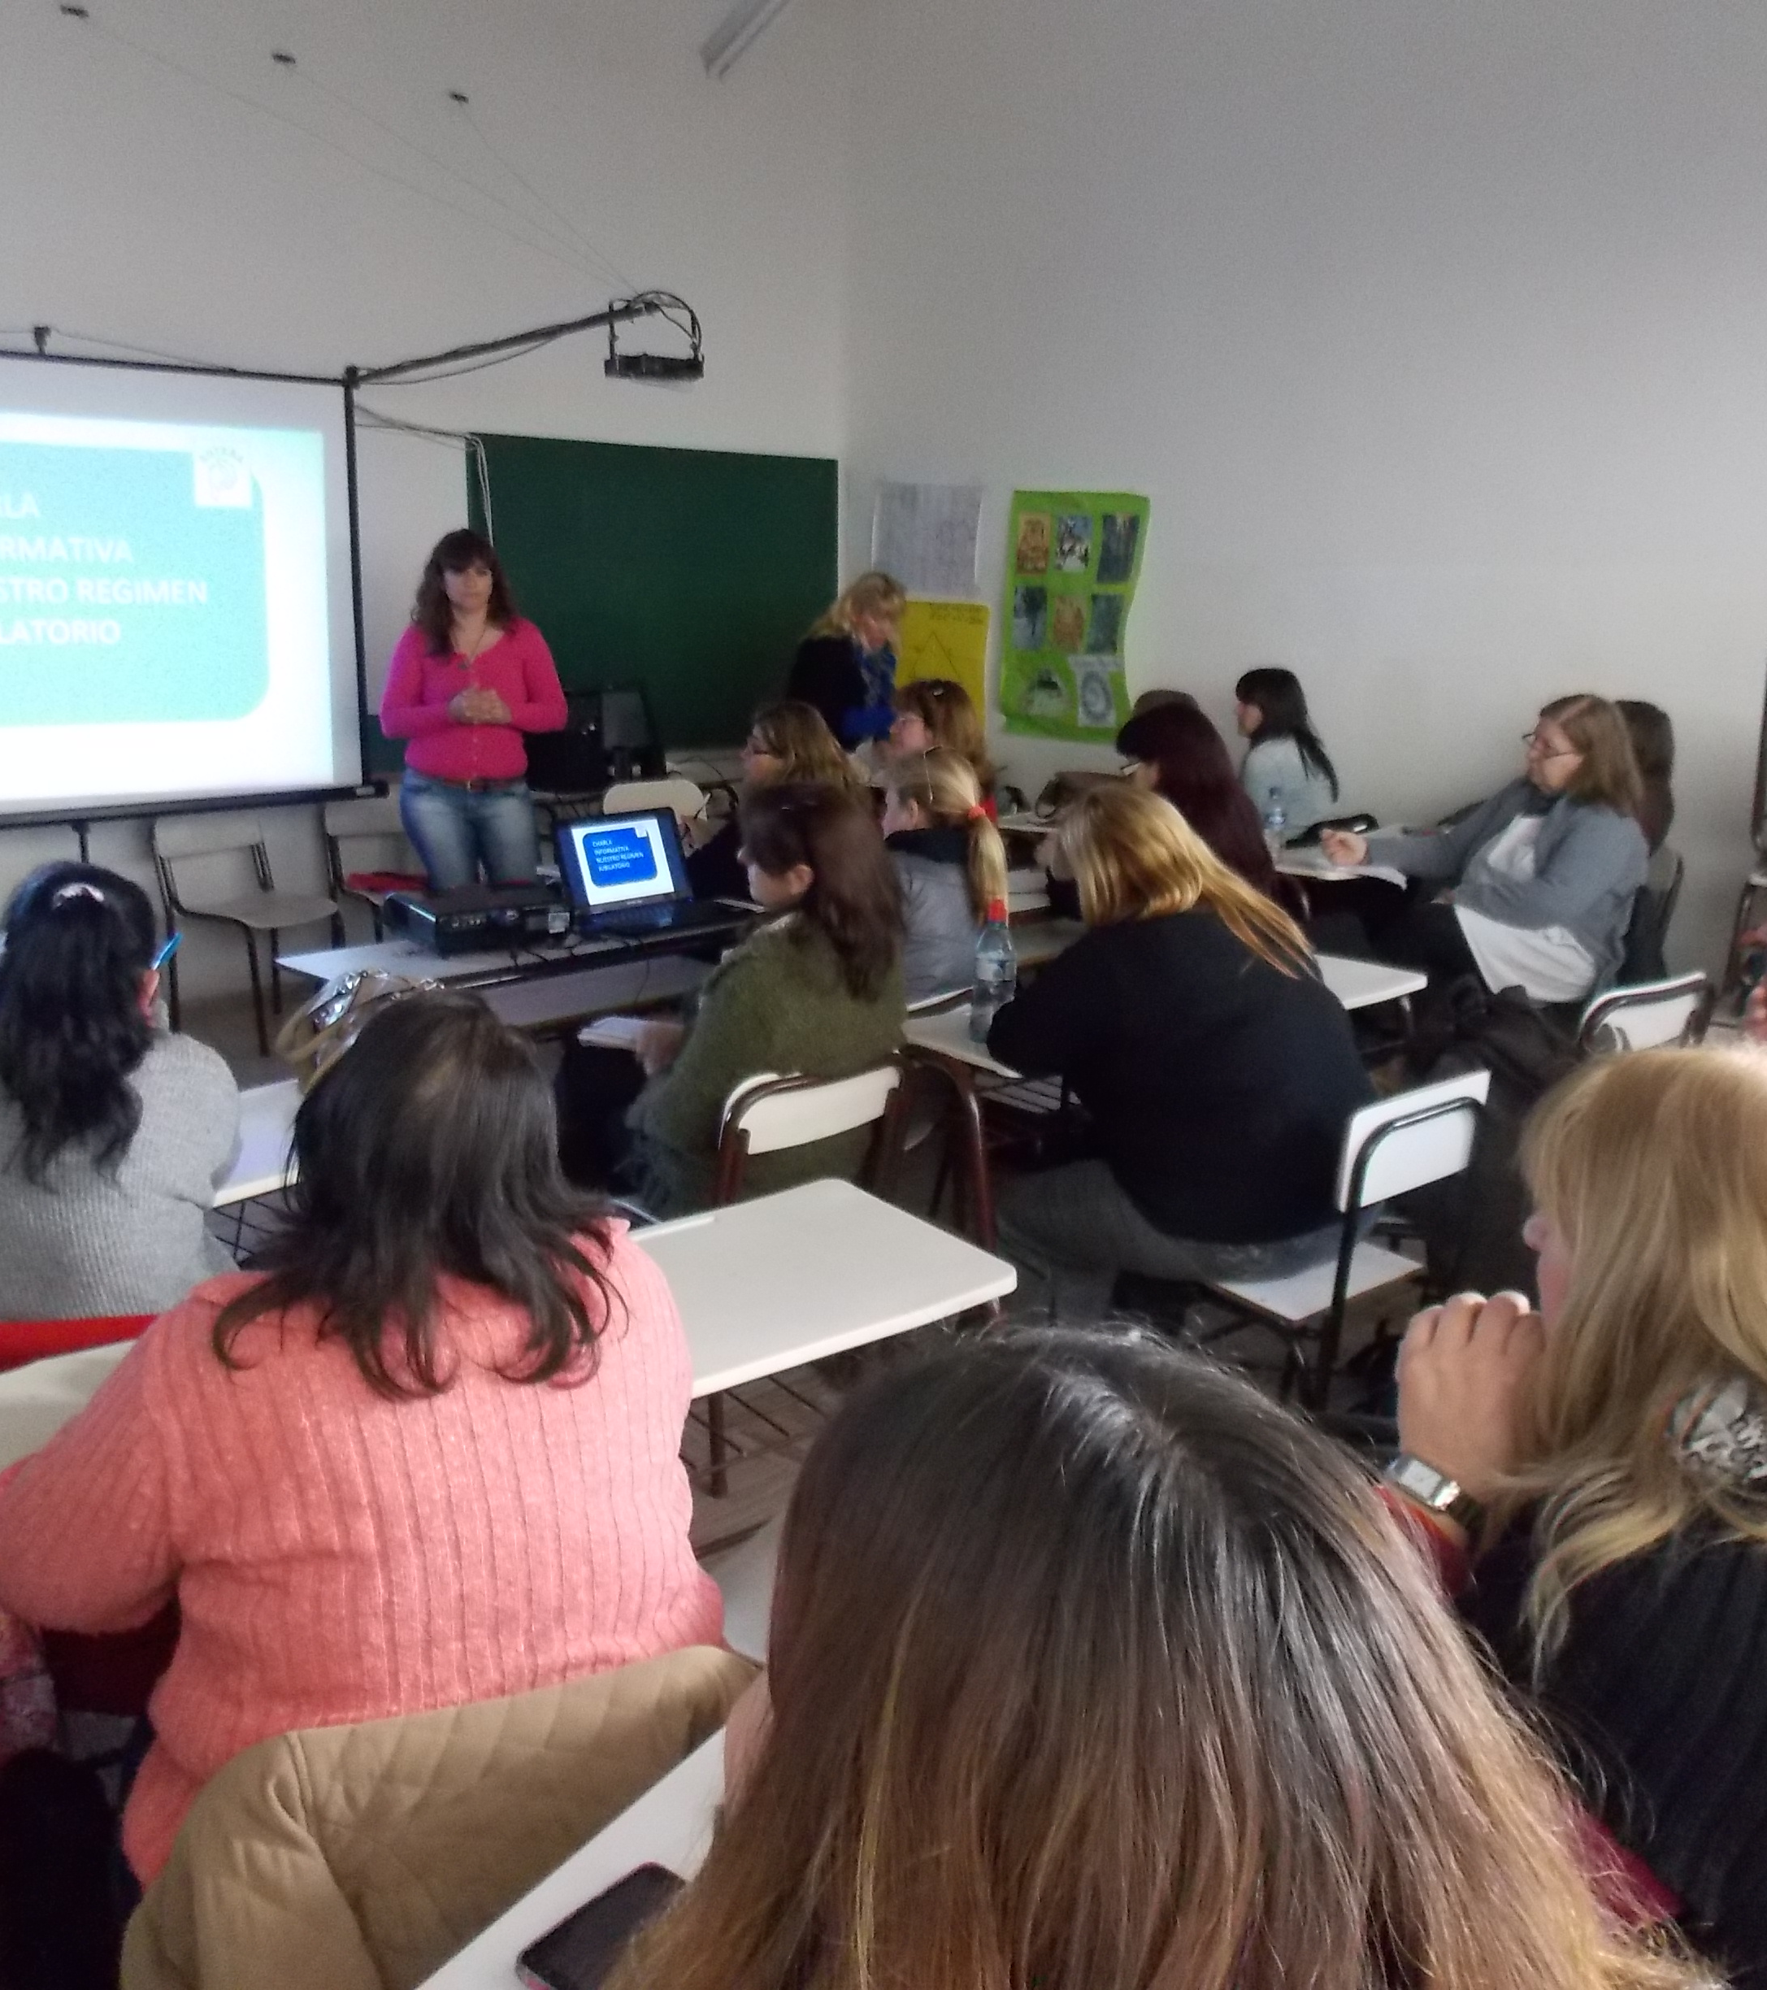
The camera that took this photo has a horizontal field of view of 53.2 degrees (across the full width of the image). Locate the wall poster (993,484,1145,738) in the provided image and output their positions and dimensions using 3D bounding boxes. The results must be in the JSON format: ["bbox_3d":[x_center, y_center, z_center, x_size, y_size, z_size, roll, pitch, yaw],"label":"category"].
[{"bbox_3d":[0.816,-1.666,7.759,0.030,1.070,0.760,-11,17,-42],"label":"wall poster"}]

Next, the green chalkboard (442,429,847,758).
[{"bbox_3d":[-0.911,-1.681,7.547,1.980,1.260,0.040,-12,18,-43],"label":"green chalkboard"}]

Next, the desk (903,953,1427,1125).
[{"bbox_3d":[0.560,0.381,3.600,1.240,0.750,0.430,-10,17,-40],"label":"desk"}]

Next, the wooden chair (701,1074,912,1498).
[{"bbox_3d":[-0.236,0.439,3.177,0.390,0.763,0.480,-8,16,-34],"label":"wooden chair"}]

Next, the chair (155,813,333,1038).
[{"bbox_3d":[-2.237,-0.255,6.275,0.480,0.790,0.410,10,16,37],"label":"chair"}]

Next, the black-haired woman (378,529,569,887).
[{"bbox_3d":[-1.142,-0.429,4.986,0.500,1.706,0.320,-5,14,-23],"label":"black-haired woman"}]

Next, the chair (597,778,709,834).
[{"bbox_3d":[-0.777,-0.353,6.510,0.400,0.780,0.480,-5,14,-23],"label":"chair"}]

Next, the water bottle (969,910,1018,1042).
[{"bbox_3d":[0.190,-0.041,3.011,0.068,0.235,0.068,0,13,0],"label":"water bottle"}]

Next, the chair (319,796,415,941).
[{"bbox_3d":[-1.760,-0.333,6.444,0.390,0.763,0.480,-10,17,-37],"label":"chair"}]

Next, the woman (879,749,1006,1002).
[{"bbox_3d":[-0.021,0.055,3.852,0.720,1.200,0.460,12,17,41],"label":"woman"}]

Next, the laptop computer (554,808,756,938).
[{"bbox_3d":[-0.583,-0.330,4.502,0.340,0.230,0.340,-11,17,-42],"label":"laptop computer"}]

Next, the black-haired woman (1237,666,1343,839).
[{"bbox_3d":[1.144,-0.446,5.920,0.680,1.260,0.440,9,16,34],"label":"black-haired woman"}]

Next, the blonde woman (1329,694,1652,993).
[{"bbox_3d":[1.612,-0.178,4.781,0.800,1.260,0.560,5,14,17],"label":"blonde woman"}]

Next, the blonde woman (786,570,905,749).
[{"bbox_3d":[-0.110,-0.692,6.377,0.400,1.623,0.460,9,15,34],"label":"blonde woman"}]

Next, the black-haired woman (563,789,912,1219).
[{"bbox_3d":[-0.246,0.241,3.087,0.720,1.239,0.470,10,16,37],"label":"black-haired woman"}]

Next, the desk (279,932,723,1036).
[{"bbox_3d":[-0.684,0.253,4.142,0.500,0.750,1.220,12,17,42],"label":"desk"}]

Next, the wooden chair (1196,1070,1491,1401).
[{"bbox_3d":[0.695,0.485,3.012,0.390,0.763,0.480,-10,17,-39],"label":"wooden chair"}]

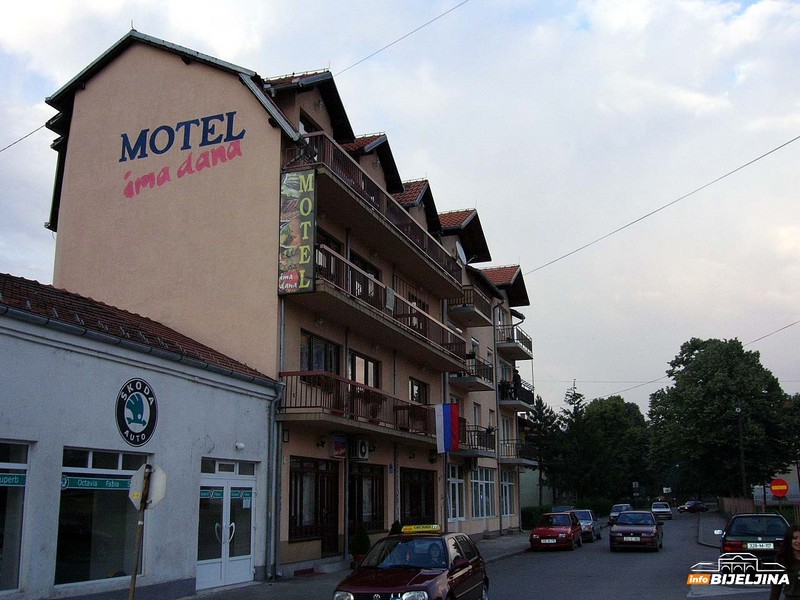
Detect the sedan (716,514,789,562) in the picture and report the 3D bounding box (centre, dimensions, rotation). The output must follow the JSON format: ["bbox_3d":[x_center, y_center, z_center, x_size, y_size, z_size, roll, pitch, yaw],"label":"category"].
[{"bbox_3d":[8.525,5.841,19.289,1.700,1.430,4.450,-7,-15,20],"label":"sedan"}]

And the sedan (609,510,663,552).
[{"bbox_3d":[8.798,8.597,30.226,1.690,1.410,4.350,-6,-15,19],"label":"sedan"}]

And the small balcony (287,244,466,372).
[{"bbox_3d":[-0.117,0.773,26.651,1.111,1.197,13.775,-6,-15,19],"label":"small balcony"}]

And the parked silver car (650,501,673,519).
[{"bbox_3d":[21.133,16.984,65.135,1.650,1.400,4.100,-5,-15,19],"label":"parked silver car"}]

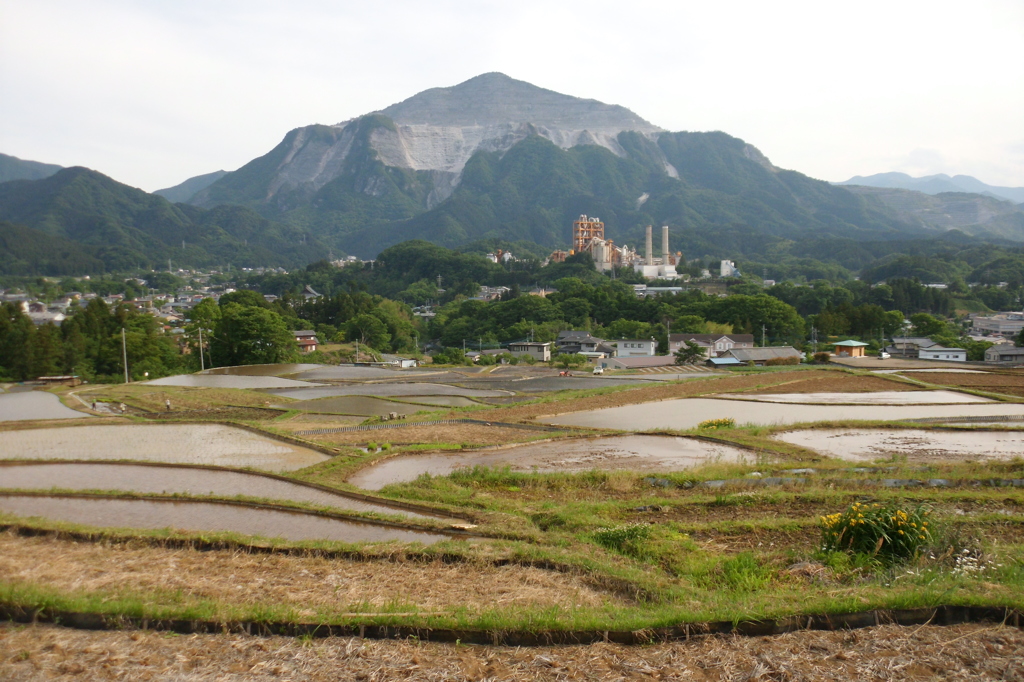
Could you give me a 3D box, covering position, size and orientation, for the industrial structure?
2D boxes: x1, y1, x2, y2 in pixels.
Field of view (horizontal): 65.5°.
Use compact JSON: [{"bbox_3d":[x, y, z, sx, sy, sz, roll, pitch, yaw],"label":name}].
[{"bbox_3d":[146.670,-133.790,1150.000,156.990,90.660,100.000,-2,6,-10],"label":"industrial structure"}]

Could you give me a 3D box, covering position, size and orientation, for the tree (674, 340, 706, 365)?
[{"bbox_3d":[44.840,2.960,200.000,8.040,6.200,7.640,-1,6,0],"label":"tree"}]

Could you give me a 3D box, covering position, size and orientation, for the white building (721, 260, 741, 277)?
[{"bbox_3d":[279.840,-91.990,1020.000,21.180,21.920,15.000,-1,6,0],"label":"white building"}]

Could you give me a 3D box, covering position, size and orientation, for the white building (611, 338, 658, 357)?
[{"bbox_3d":[35.220,2.740,230.000,11.720,5.750,7.500,1,6,17],"label":"white building"}]

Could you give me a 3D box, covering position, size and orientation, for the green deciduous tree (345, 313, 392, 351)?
[{"bbox_3d":[-45.330,-2.790,248.000,15.580,12.200,15.580,-1,6,0],"label":"green deciduous tree"}]

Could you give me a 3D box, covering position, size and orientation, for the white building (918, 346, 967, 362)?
[{"bbox_3d":[115.070,3.720,213.000,9.970,3.040,5.500,0,6,10],"label":"white building"}]

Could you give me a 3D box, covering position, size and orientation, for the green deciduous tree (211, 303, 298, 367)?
[{"bbox_3d":[-61.780,-1.470,191.000,21.110,15.540,20.060,-1,6,0],"label":"green deciduous tree"}]

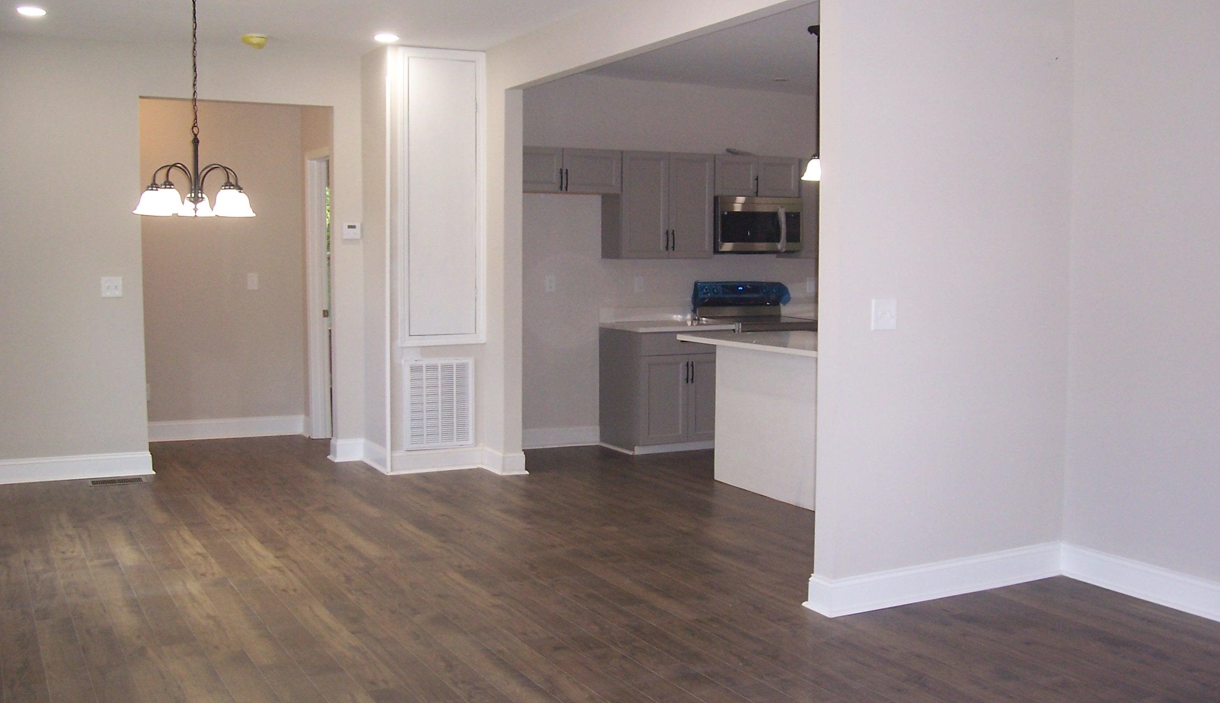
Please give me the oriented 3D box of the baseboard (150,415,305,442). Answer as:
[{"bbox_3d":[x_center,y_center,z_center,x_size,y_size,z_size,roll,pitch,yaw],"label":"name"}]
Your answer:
[{"bbox_3d":[-2.943,0.594,9.171,1.177,0.144,0.030,-2,5,-25],"label":"baseboard"}]

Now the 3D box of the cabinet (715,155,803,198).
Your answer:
[{"bbox_3d":[1.041,-1.322,9.133,0.775,0.309,0.326,-2,5,-29],"label":"cabinet"}]

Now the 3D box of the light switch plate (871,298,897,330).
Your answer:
[{"bbox_3d":[1.081,-0.145,4.716,0.123,0.123,0.012,-2,5,-28],"label":"light switch plate"}]

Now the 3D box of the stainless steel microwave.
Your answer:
[{"bbox_3d":[1.052,-0.950,9.126,0.757,0.415,0.399,-2,5,-29],"label":"stainless steel microwave"}]

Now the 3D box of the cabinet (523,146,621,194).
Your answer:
[{"bbox_3d":[-0.385,-1.249,8.357,0.905,0.307,0.326,-2,5,-29],"label":"cabinet"}]

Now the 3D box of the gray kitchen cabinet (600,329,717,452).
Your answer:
[{"bbox_3d":[0.408,0.268,8.769,0.785,0.867,0.639,-2,5,-27],"label":"gray kitchen cabinet"}]

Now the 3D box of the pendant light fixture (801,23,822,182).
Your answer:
[{"bbox_3d":[1.211,-1.433,6.970,0.200,0.867,0.200,-2,5,-29],"label":"pendant light fixture"}]

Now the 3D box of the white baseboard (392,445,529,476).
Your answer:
[{"bbox_3d":[-0.957,0.711,7.552,0.789,0.133,0.379,-2,5,-29],"label":"white baseboard"}]

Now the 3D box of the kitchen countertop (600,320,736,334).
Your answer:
[{"bbox_3d":[0.415,-0.181,8.733,0.802,0.035,0.644,-2,5,-27],"label":"kitchen countertop"}]

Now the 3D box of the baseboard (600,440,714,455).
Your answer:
[{"bbox_3d":[0.382,0.650,8.791,0.791,0.085,0.552,-2,5,-29],"label":"baseboard"}]

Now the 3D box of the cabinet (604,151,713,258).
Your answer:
[{"bbox_3d":[0.355,-1.063,8.797,0.766,0.759,0.324,-2,5,-27],"label":"cabinet"}]

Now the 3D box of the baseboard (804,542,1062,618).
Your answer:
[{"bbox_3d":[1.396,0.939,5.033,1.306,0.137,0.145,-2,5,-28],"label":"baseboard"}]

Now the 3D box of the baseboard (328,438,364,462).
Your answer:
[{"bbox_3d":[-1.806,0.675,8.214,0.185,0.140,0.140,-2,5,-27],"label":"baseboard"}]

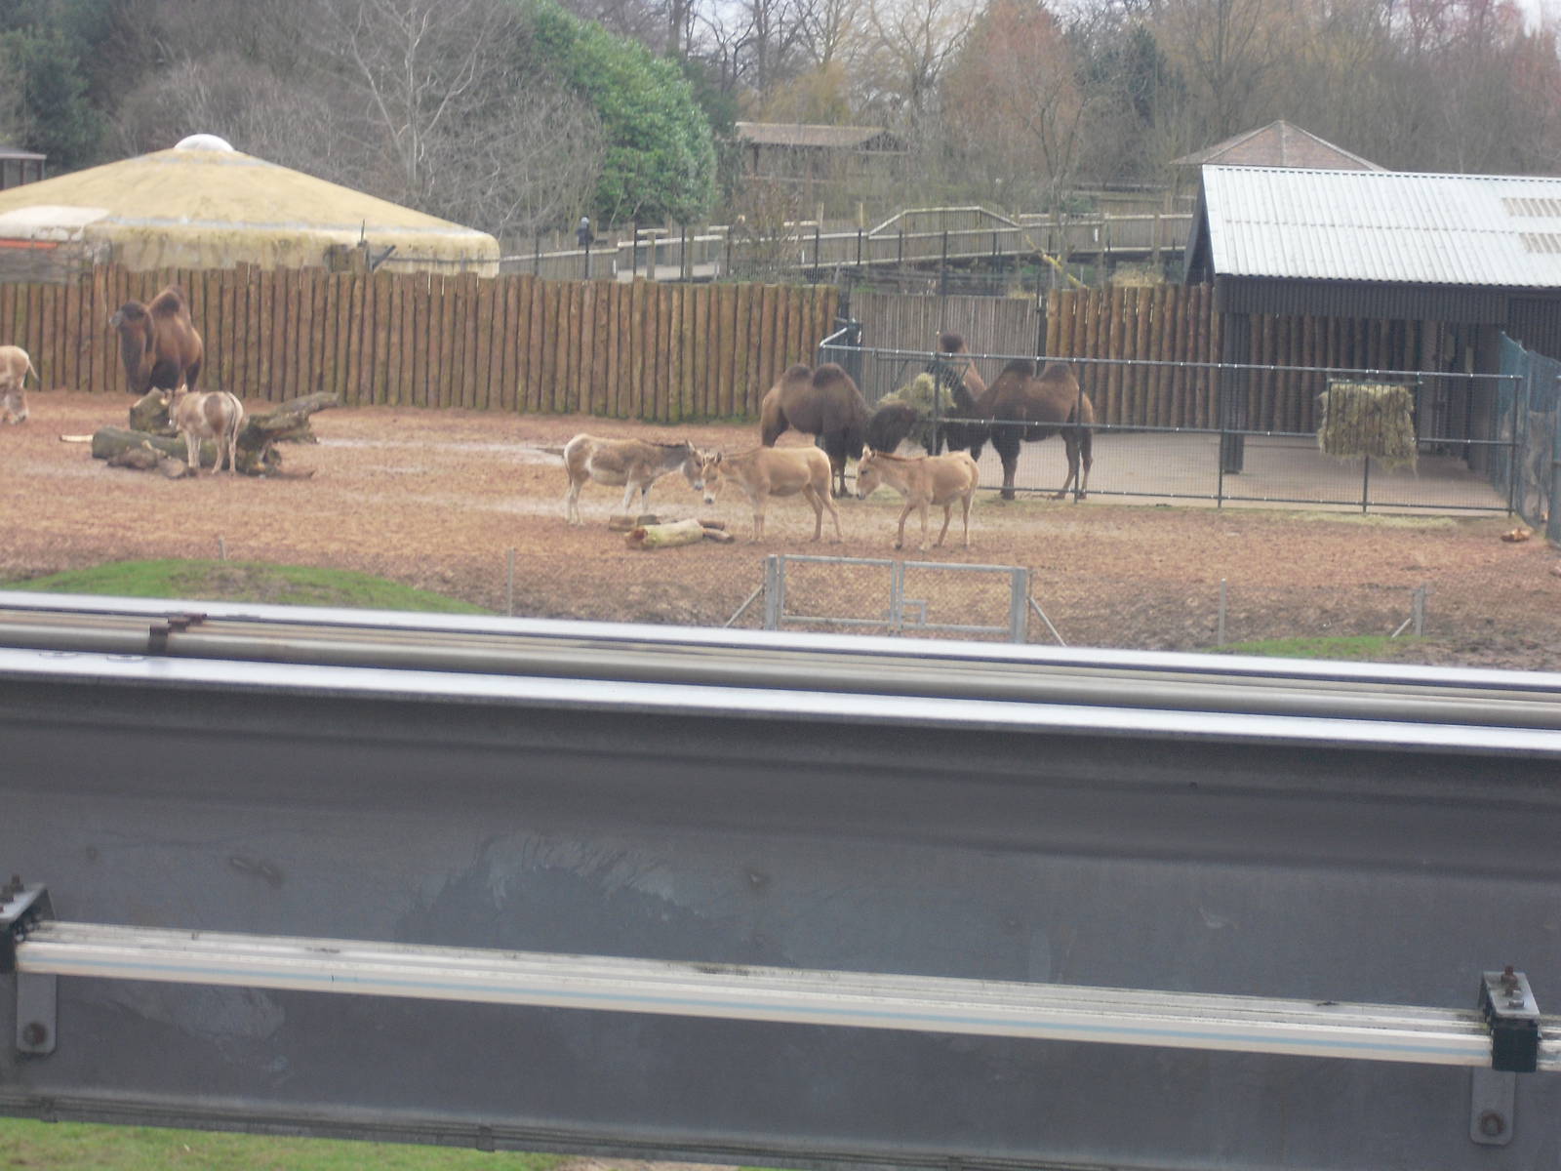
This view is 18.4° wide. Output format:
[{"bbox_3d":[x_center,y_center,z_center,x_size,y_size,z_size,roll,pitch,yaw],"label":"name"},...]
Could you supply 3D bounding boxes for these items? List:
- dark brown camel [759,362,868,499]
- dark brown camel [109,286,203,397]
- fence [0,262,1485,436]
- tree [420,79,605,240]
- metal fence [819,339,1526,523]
[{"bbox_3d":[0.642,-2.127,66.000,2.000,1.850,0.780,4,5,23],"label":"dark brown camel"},{"bbox_3d":[-10.058,-3.736,77.800,0.850,2.200,2.200,5,6,32],"label":"dark brown camel"},{"bbox_3d":[-0.945,-4.200,85.000,25.600,2.500,0.400,2,5,0],"label":"fence"},{"bbox_3d":[-6.935,-10.789,125.000,5.000,5.000,4.500,2,5,0],"label":"tree"},{"bbox_3d":[5.429,-2.079,66.600,9.750,1.970,0.200,2,5,4],"label":"metal fence"}]

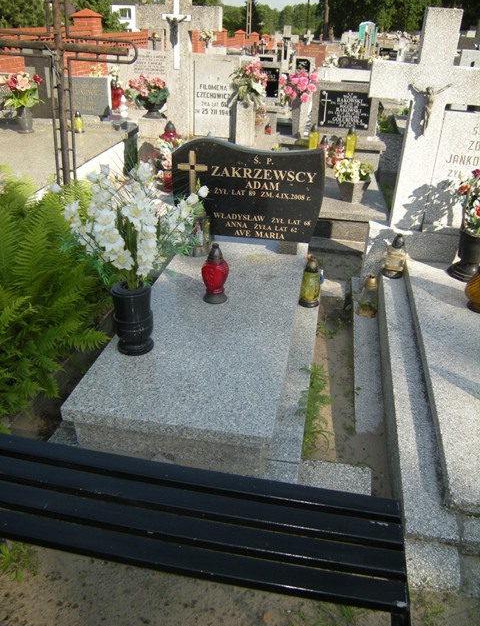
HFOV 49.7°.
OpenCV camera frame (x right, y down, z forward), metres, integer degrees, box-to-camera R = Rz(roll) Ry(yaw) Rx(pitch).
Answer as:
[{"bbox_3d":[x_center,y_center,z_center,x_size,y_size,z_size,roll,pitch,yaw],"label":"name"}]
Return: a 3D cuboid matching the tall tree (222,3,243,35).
[{"bbox_3d":[-1.344,-48.819,87.000,5.000,6.800,5.000,1,28,0],"label":"tall tree"}]

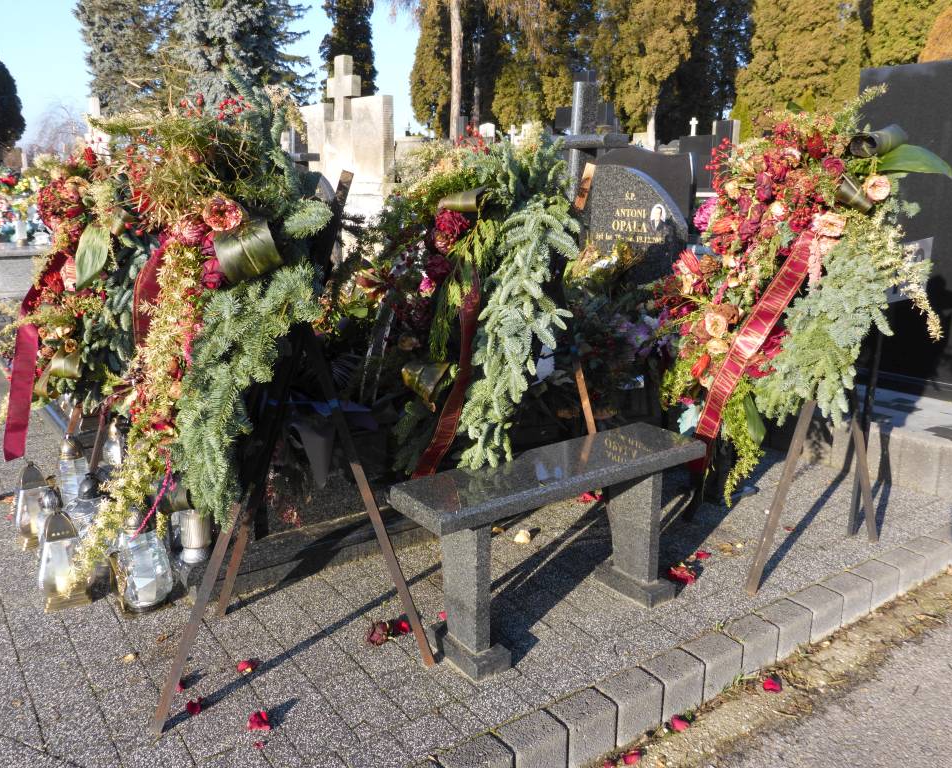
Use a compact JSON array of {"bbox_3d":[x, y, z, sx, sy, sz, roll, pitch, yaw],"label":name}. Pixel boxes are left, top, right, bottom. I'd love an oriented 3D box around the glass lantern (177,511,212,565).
[{"bbox_3d":[-0.888,0.456,2.588,0.100,0.180,0.100,-6,15,-19],"label":"glass lantern"}]

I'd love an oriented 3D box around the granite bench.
[{"bbox_3d":[0.222,0.430,2.252,0.872,0.450,0.248,-11,17,-32],"label":"granite bench"}]

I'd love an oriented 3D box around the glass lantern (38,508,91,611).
[{"bbox_3d":[-1.351,0.557,2.709,0.138,0.320,0.138,-7,15,-23],"label":"glass lantern"}]

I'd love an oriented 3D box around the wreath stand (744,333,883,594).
[{"bbox_3d":[1.186,-0.054,2.885,0.690,1.350,0.620,-3,14,-7],"label":"wreath stand"}]

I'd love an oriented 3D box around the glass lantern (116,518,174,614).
[{"bbox_3d":[-0.986,0.498,2.422,0.165,0.304,0.165,-6,15,-22],"label":"glass lantern"}]

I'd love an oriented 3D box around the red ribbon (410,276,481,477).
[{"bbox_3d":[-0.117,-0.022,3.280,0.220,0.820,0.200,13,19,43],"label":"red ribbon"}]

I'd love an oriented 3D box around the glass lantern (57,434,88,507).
[{"bbox_3d":[-1.732,0.366,3.513,0.130,0.310,0.130,-8,16,-27],"label":"glass lantern"}]

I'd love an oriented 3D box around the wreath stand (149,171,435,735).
[{"bbox_3d":[-0.475,0.137,2.185,0.720,1.366,0.620,-1,14,1],"label":"wreath stand"}]

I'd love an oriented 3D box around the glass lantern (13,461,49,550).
[{"bbox_3d":[-1.672,0.451,3.151,0.138,0.320,0.138,-7,15,-23],"label":"glass lantern"}]

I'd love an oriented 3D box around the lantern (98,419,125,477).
[{"bbox_3d":[-1.677,0.306,3.780,0.120,0.297,0.120,-7,15,-24],"label":"lantern"}]

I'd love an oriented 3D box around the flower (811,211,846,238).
[{"bbox_3d":[1.141,-0.516,2.680,0.110,0.095,0.075,6,16,25],"label":"flower"}]

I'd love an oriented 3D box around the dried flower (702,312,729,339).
[{"bbox_3d":[0.732,-0.182,2.530,0.076,0.080,0.060,8,16,30],"label":"dried flower"}]

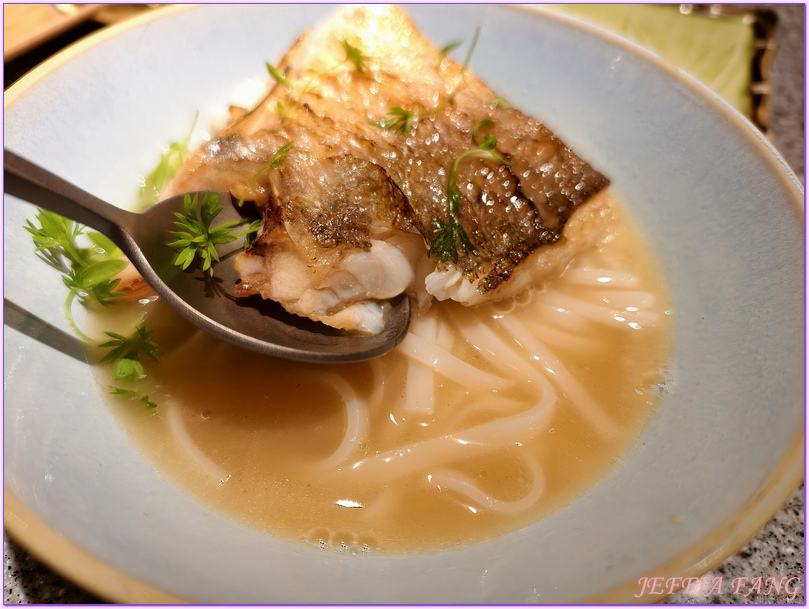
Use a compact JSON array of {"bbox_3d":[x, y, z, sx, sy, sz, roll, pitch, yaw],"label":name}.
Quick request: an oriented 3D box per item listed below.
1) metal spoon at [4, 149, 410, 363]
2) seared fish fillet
[{"bbox_3d":[-0.091,-0.028,0.118,0.196,0.023,0.043,19,52,-15],"label":"metal spoon"},{"bbox_3d":[-0.009,-0.036,0.168,0.103,0.034,0.101,43,65,15],"label":"seared fish fillet"}]

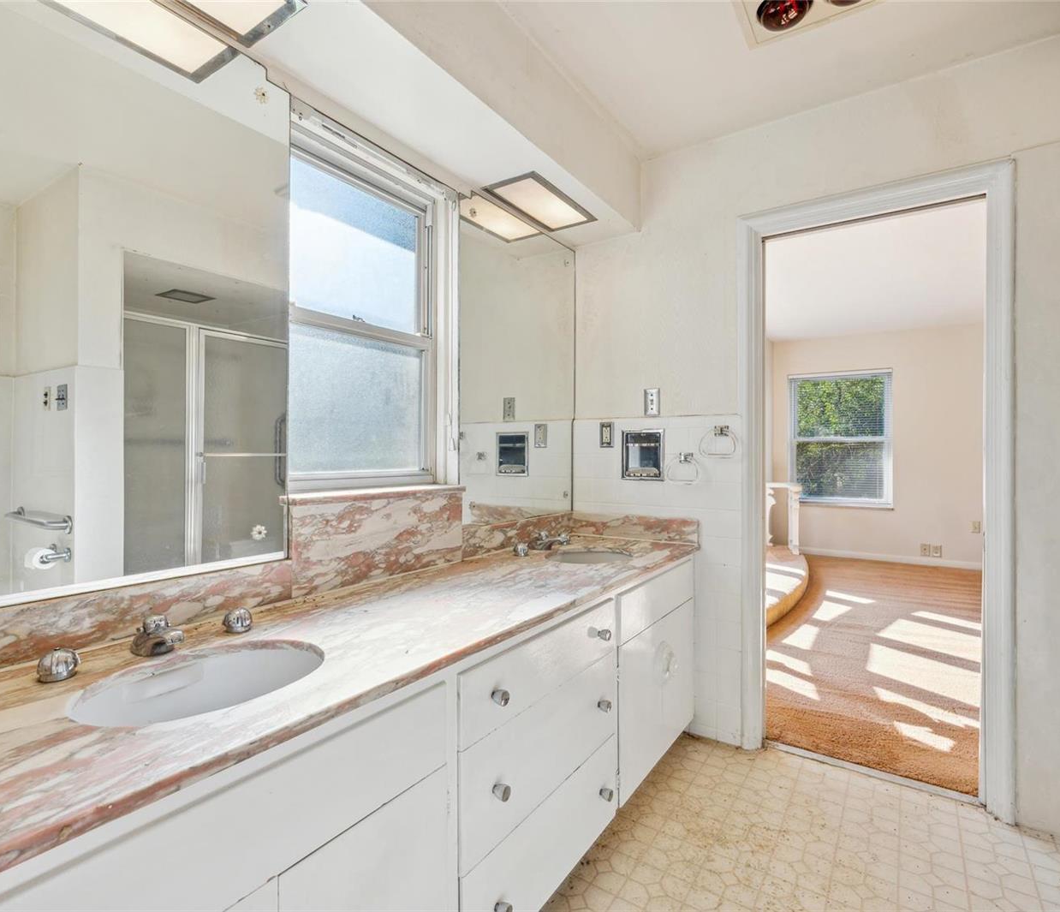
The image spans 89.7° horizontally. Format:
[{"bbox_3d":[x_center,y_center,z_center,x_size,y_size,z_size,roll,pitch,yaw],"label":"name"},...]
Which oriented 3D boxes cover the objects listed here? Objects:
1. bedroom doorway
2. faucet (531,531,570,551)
[{"bbox_3d":[1.212,0.113,1.940,0.820,2.110,0.140,0,0,32],"label":"bedroom doorway"},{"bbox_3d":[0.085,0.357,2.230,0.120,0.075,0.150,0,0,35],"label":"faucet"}]

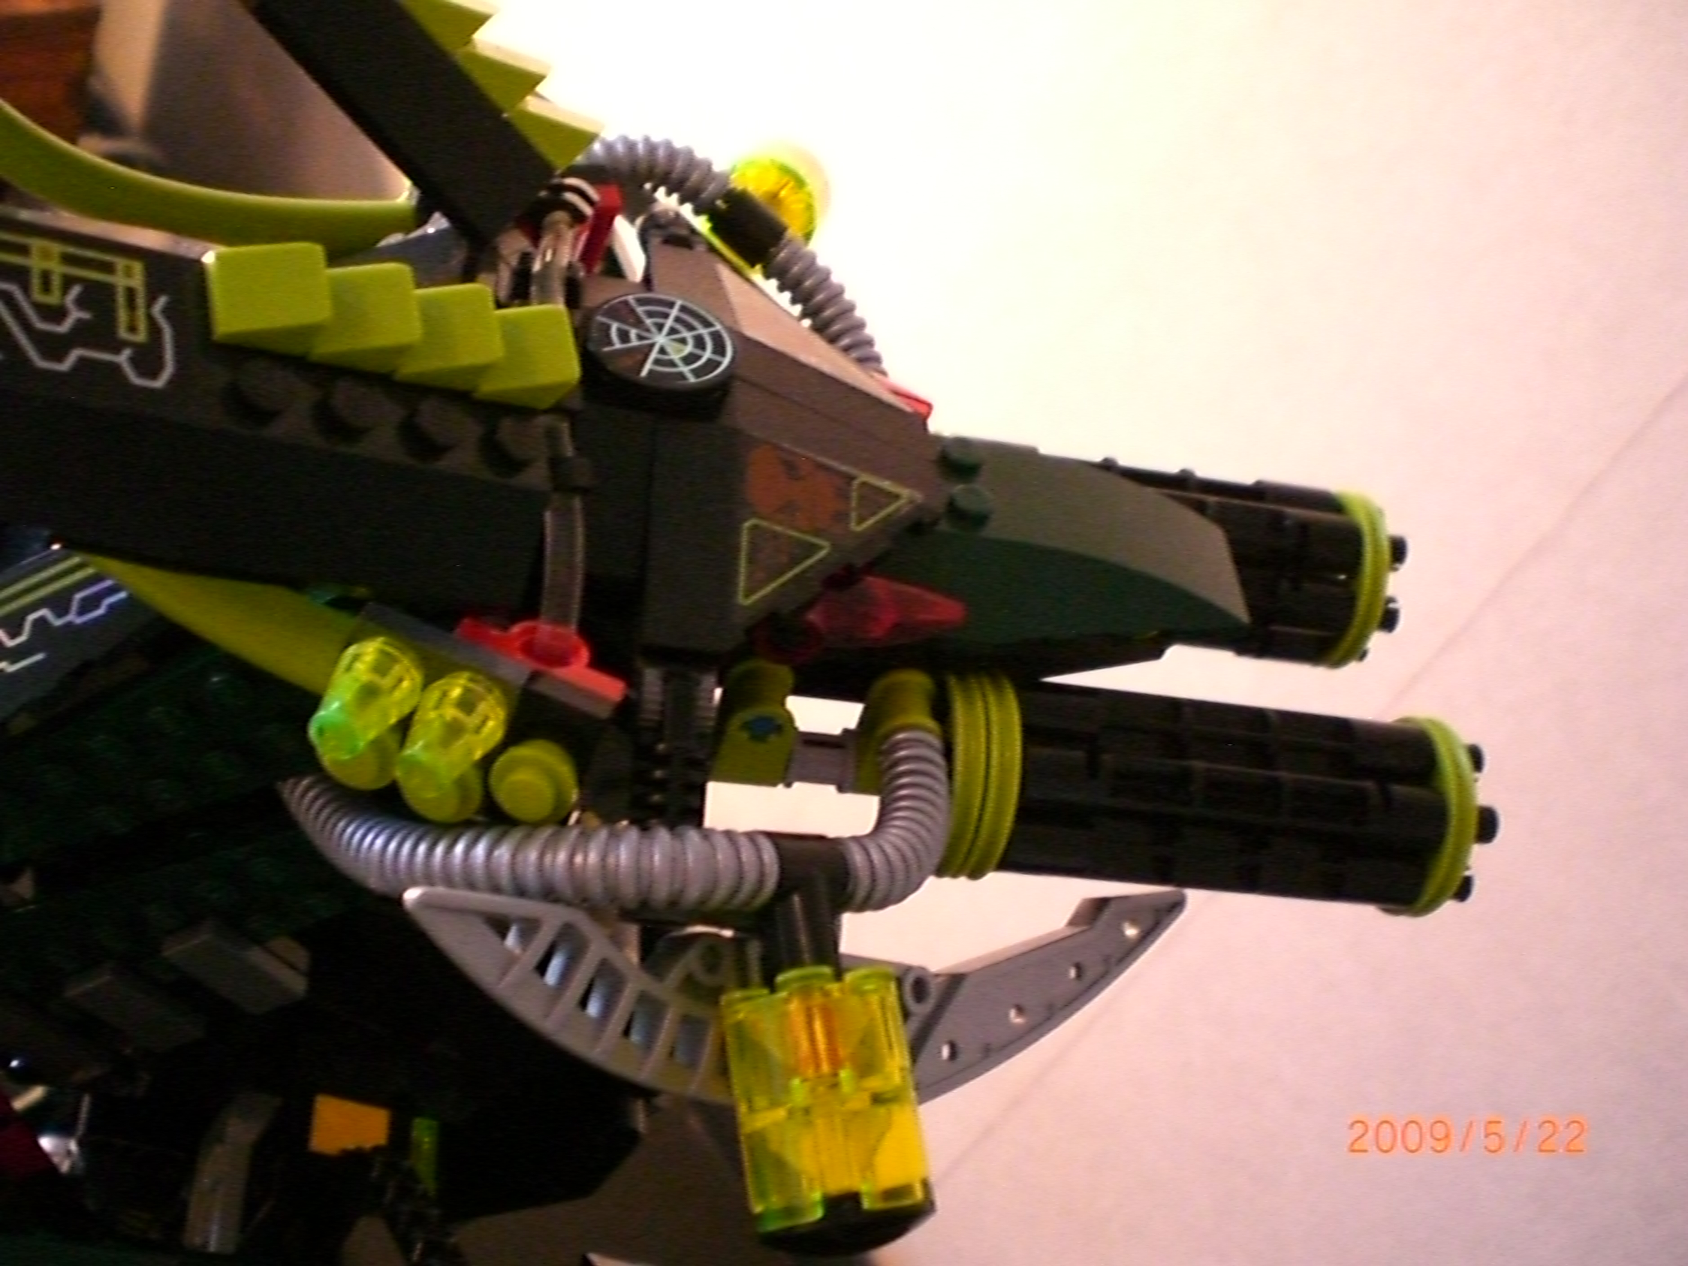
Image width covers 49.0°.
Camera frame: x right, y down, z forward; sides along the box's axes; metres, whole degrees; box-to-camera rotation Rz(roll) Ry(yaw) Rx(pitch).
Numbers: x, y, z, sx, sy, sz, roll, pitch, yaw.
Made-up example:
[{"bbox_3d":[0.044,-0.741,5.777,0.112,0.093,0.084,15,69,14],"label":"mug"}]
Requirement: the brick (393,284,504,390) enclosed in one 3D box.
[{"bbox_3d":[-0.036,-0.027,0.167,0.008,0.006,0.008,8,58,-39],"label":"brick"}]

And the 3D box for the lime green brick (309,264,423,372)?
[{"bbox_3d":[-0.042,-0.028,0.162,0.008,0.006,0.008,8,58,-39],"label":"lime green brick"}]

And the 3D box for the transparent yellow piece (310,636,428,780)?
[{"bbox_3d":[-0.043,0.007,0.166,0.008,0.008,0.011,24,30,-2],"label":"transparent yellow piece"}]

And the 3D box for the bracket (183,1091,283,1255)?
[{"bbox_3d":[-0.076,0.067,0.230,0.007,0.007,0.021,2,42,-5],"label":"bracket"}]

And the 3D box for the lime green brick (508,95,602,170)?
[{"bbox_3d":[-0.031,-0.056,0.201,0.008,0.006,0.008,47,12,-19],"label":"lime green brick"}]

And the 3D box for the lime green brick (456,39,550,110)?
[{"bbox_3d":[-0.036,-0.061,0.198,0.008,0.006,0.008,47,12,-19],"label":"lime green brick"}]

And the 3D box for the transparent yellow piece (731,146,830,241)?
[{"bbox_3d":[-0.011,-0.065,0.283,0.016,0.016,0.019,0,13,4],"label":"transparent yellow piece"}]

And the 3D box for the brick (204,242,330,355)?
[{"bbox_3d":[-0.048,-0.029,0.155,0.008,0.006,0.008,8,59,-40],"label":"brick"}]

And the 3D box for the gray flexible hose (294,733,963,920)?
[{"bbox_3d":[-0.025,0.019,0.182,0.074,0.015,0.041,1,16,0],"label":"gray flexible hose"}]

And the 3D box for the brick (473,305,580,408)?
[{"bbox_3d":[-0.030,-0.026,0.170,0.008,0.006,0.008,8,59,-40],"label":"brick"}]

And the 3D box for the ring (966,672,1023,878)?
[{"bbox_3d":[0.015,0.017,0.216,0.003,0.024,0.024,7,48,-14],"label":"ring"}]

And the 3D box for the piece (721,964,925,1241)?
[{"bbox_3d":[-0.002,0.043,0.171,0.016,0.016,0.021,-12,75,10],"label":"piece"}]

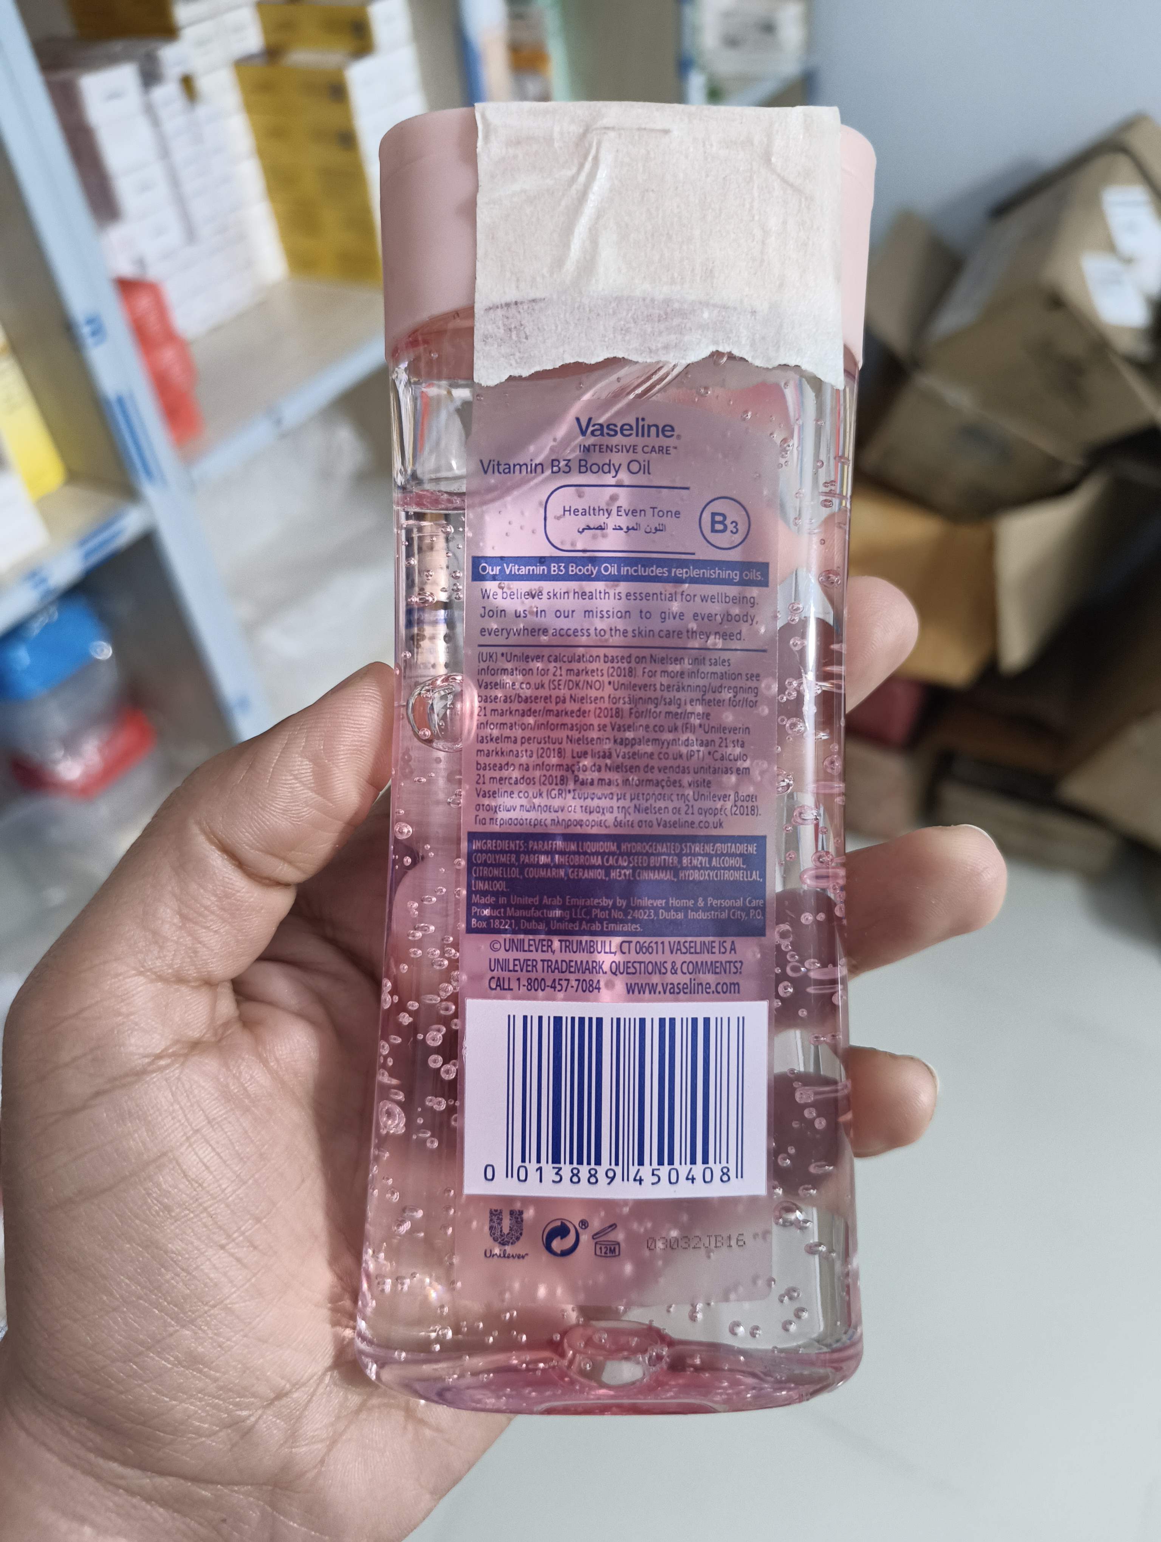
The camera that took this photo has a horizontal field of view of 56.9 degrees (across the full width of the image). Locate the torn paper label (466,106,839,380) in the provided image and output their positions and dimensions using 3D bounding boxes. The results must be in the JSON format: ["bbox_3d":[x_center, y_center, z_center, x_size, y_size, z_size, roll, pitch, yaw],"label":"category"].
[{"bbox_3d":[0.010,-0.068,0.138,0.048,0.009,0.036,1,88,-5],"label":"torn paper label"}]

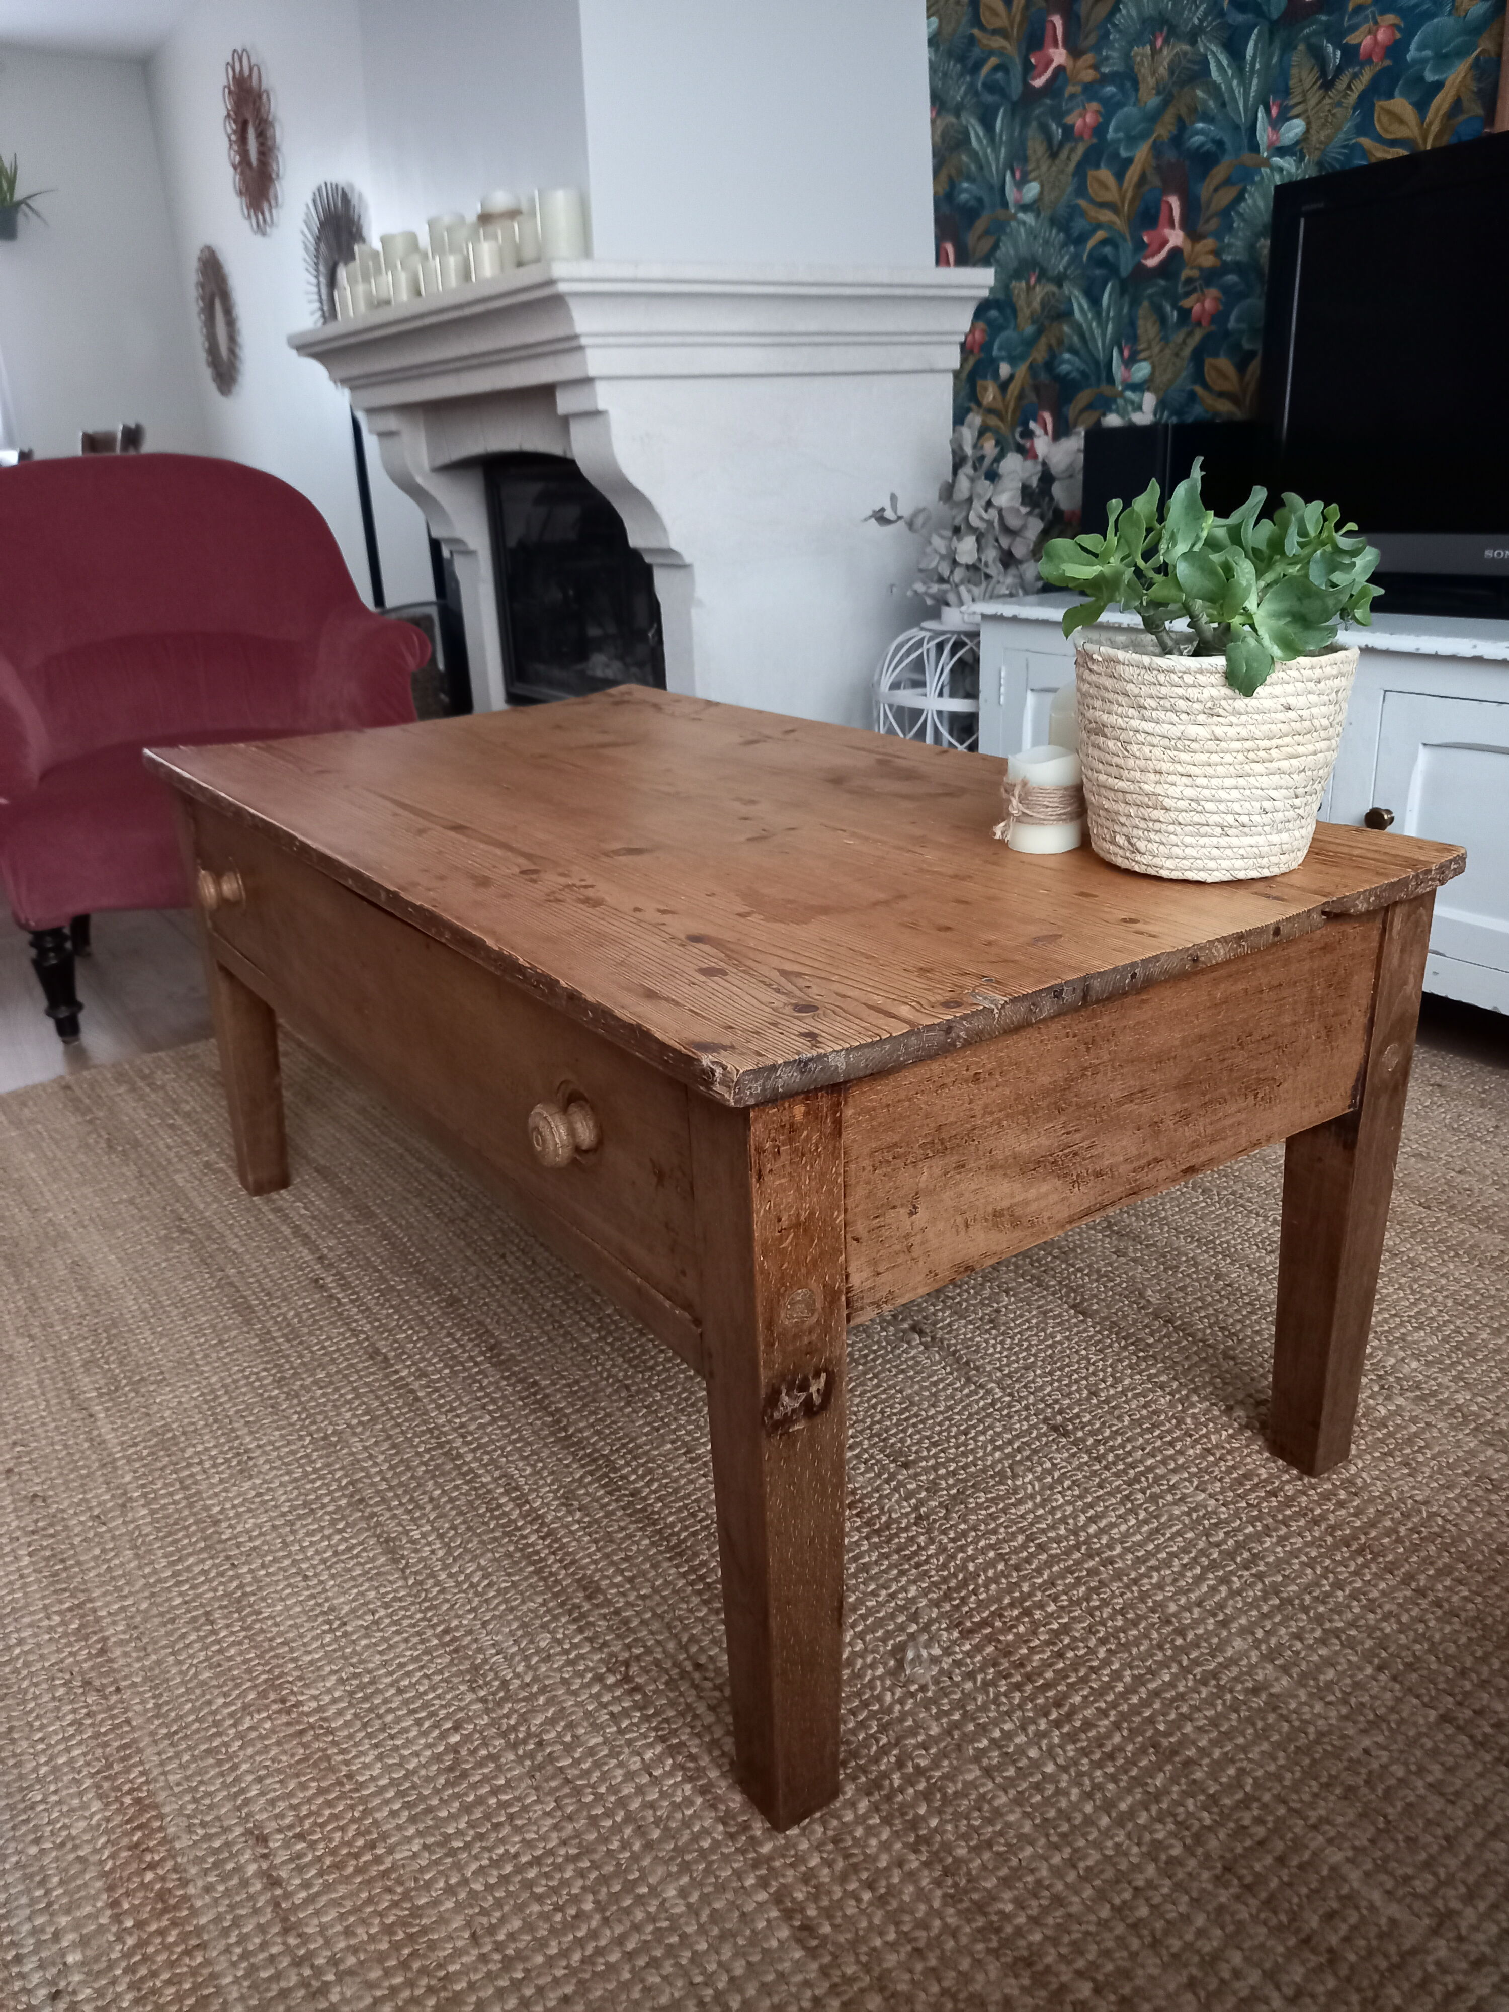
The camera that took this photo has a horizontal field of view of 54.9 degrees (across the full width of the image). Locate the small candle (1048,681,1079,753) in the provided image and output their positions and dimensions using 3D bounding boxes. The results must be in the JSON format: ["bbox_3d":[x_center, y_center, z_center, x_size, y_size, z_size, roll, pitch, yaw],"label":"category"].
[{"bbox_3d":[0.244,-0.186,1.061,0.051,0.100,0.051,-14,24,-29],"label":"small candle"}]

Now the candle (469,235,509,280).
[{"bbox_3d":[-0.509,-1.438,2.817,0.070,0.090,0.070,-14,24,-29],"label":"candle"}]

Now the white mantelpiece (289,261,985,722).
[{"bbox_3d":[-0.329,-1.084,3.486,0.934,1.090,1.494,-14,24,-29],"label":"white mantelpiece"}]

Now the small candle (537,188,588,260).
[{"bbox_3d":[-0.344,-1.405,2.637,0.088,0.140,0.088,-14,24,-29],"label":"small candle"}]

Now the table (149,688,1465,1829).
[{"bbox_3d":[-0.070,0.048,1.311,0.582,0.490,1.082,-16,24,-32],"label":"table"}]

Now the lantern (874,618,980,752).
[{"bbox_3d":[0.421,-0.554,2.941,0.360,0.430,0.360,-14,24,-29],"label":"lantern"}]

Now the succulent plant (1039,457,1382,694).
[{"bbox_3d":[0.288,-0.278,0.917,0.200,0.145,0.210,-16,24,-32],"label":"succulent plant"}]

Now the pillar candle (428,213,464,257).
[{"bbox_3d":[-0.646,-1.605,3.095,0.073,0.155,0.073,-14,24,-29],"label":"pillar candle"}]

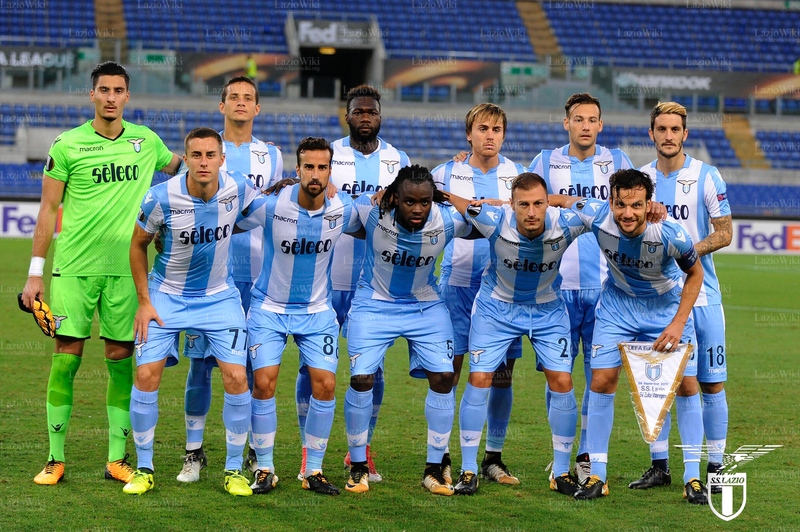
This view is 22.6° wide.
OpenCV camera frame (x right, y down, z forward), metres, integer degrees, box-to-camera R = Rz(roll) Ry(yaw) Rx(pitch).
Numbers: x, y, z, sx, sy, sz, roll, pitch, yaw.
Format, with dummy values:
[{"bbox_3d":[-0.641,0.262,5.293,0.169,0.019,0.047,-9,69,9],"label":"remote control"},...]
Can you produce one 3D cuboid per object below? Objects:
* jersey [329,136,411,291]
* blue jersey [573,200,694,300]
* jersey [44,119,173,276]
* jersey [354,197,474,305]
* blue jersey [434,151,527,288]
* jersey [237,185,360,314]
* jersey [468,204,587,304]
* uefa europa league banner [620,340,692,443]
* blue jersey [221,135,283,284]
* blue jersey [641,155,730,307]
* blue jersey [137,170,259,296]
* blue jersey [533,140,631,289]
[{"bbox_3d":[-0.168,-0.247,9.480,0.510,0.710,0.280,1,2,0],"label":"jersey"},{"bbox_3d":[1.041,-0.069,8.870,0.540,0.530,0.320,9,47,10],"label":"blue jersey"},{"bbox_3d":[-1.368,-0.322,9.380,0.600,0.740,0.320,1,2,-9],"label":"jersey"},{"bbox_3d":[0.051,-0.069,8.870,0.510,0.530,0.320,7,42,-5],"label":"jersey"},{"bbox_3d":[0.402,-0.209,9.500,0.500,0.660,0.270,1,2,0],"label":"blue jersey"},{"bbox_3d":[-0.463,-0.075,9.120,0.540,0.570,0.290,5,16,0],"label":"jersey"},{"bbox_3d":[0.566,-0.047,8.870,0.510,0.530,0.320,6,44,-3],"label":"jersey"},{"bbox_3d":[1.117,0.554,8.720,0.325,0.435,0.030,2,2,3],"label":"uefa europa league banner"},{"bbox_3d":[-0.773,-0.272,9.450,0.480,0.720,0.320,1,4,-5],"label":"blue jersey"},{"bbox_3d":[1.303,-0.167,9.420,0.480,0.700,0.280,2,2,17],"label":"blue jersey"},{"bbox_3d":[-0.897,-0.131,8.900,0.520,0.590,0.320,0,34,-16],"label":"blue jersey"},{"bbox_3d":[0.868,-0.228,9.500,0.500,0.680,0.270,1,2,2],"label":"blue jersey"}]

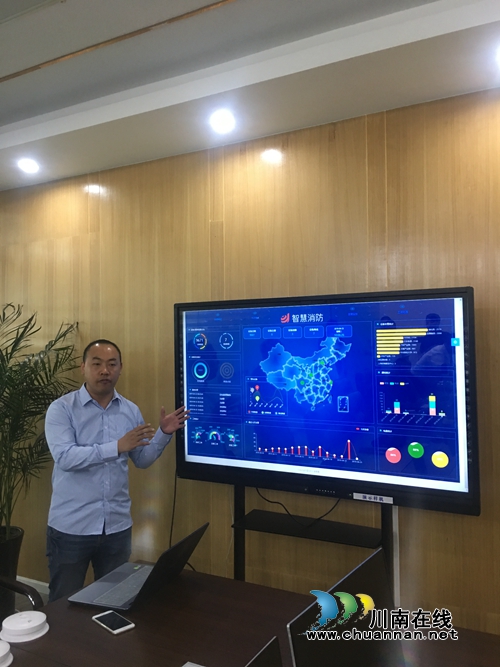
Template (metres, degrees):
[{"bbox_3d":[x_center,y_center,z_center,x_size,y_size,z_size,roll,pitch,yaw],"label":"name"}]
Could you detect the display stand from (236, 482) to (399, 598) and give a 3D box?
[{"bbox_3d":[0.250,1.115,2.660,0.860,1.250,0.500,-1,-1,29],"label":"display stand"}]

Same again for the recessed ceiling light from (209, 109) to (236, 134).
[{"bbox_3d":[-0.138,-1.075,2.794,0.130,0.050,0.130,-1,-1,0],"label":"recessed ceiling light"}]

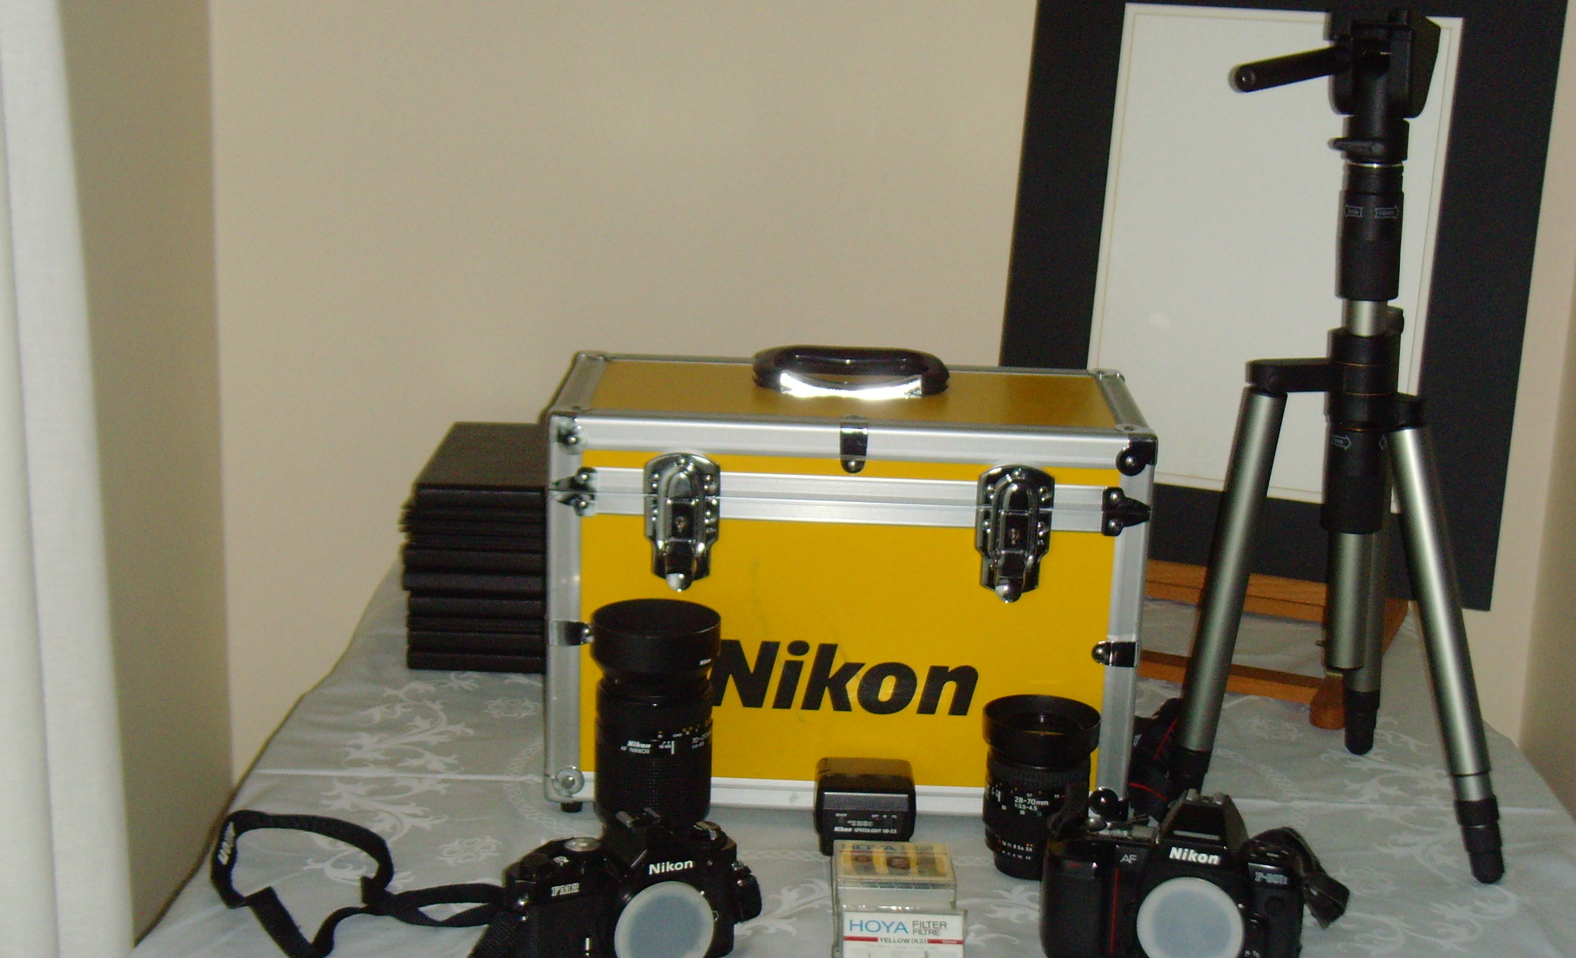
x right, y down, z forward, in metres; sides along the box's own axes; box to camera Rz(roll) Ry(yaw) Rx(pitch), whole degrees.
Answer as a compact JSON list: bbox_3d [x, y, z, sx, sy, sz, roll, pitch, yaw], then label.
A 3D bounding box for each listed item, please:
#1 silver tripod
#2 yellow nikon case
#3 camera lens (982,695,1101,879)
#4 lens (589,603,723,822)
[{"bbox_3d":[0.353,-0.030,1.481,0.207,0.545,0.238,0,16,-9],"label":"silver tripod"},{"bbox_3d":[0.039,0.059,1.563,0.390,0.304,0.190,2,16,0],"label":"yellow nikon case"},{"bbox_3d":[0.161,0.199,1.465,0.075,0.100,0.075,2,16,0],"label":"camera lens"},{"bbox_3d":[-0.085,0.164,1.452,0.081,0.156,0.081,2,16,0],"label":"lens"}]

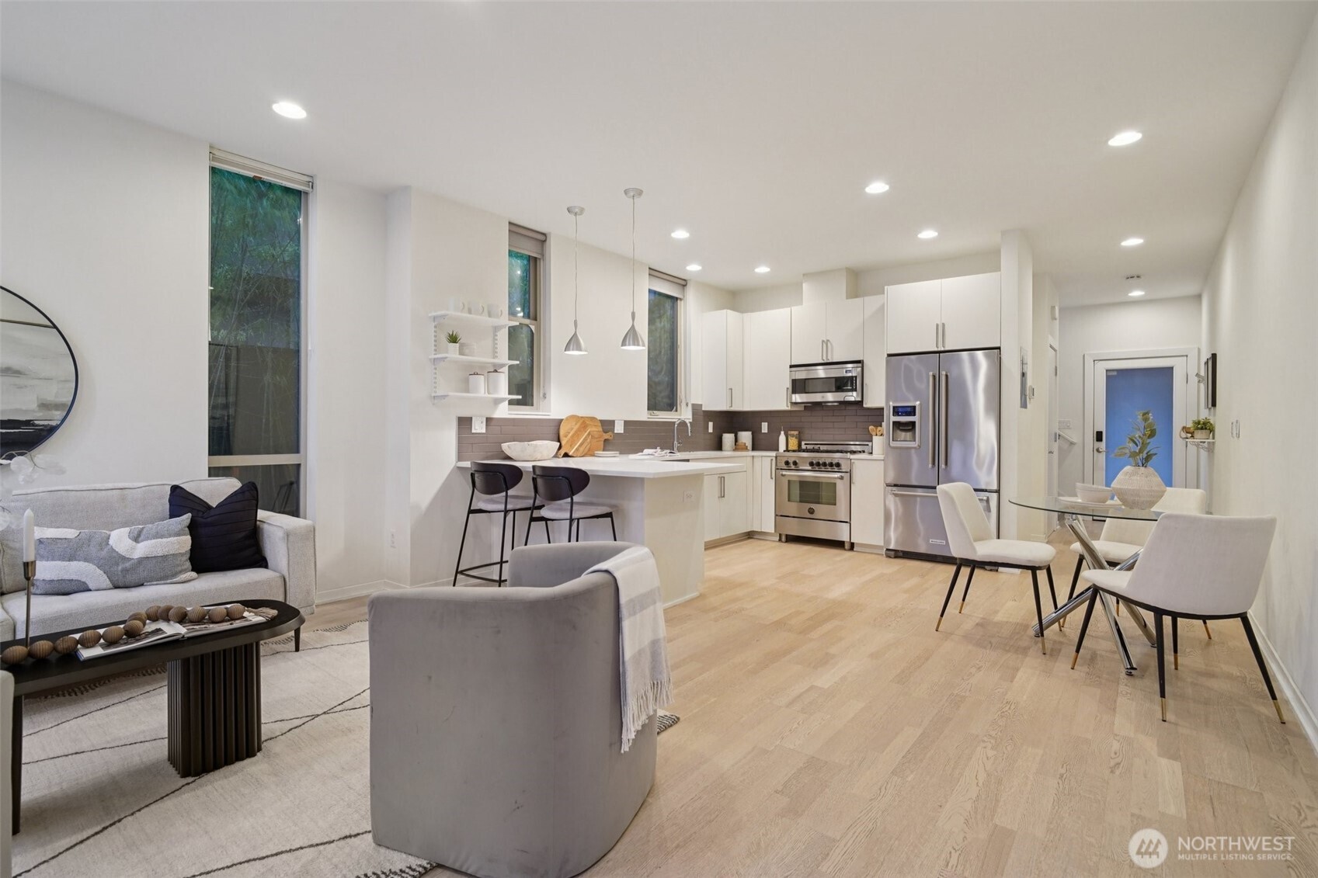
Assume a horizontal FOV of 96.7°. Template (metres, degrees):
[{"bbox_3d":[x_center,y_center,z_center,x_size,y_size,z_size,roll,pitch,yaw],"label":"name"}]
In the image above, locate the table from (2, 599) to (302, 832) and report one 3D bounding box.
[{"bbox_3d":[-1.722,0.860,1.794,0.440,0.460,1.050,1,1,40],"label":"table"}]

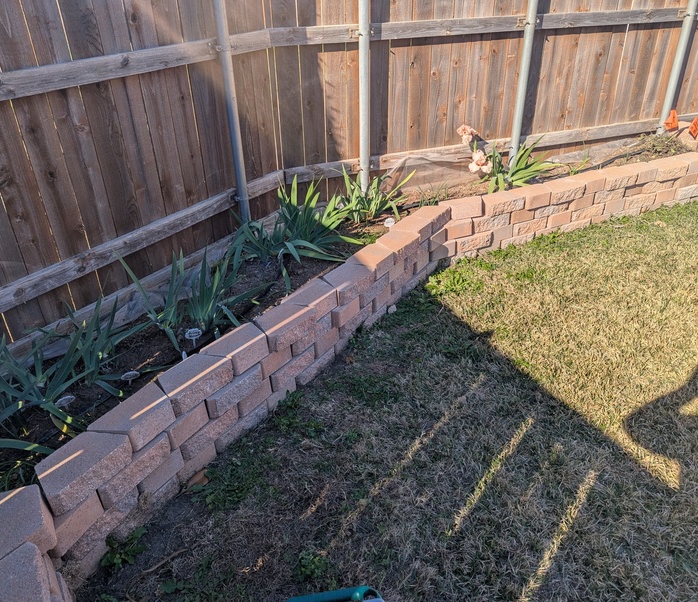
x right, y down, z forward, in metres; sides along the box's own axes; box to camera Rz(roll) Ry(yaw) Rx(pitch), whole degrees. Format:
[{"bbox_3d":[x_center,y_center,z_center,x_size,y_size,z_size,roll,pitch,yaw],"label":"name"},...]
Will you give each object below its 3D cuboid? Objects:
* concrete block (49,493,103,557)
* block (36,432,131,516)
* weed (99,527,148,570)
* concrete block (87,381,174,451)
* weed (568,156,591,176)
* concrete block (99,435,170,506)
[{"bbox_3d":[-0.958,0.706,1.852,0.163,0.097,0.285,13,34,24],"label":"concrete block"},{"bbox_3d":[-0.917,0.568,1.895,0.165,0.097,0.298,16,35,27],"label":"block"},{"bbox_3d":[-0.760,0.819,1.843,0.150,0.070,0.115,-2,30,0],"label":"weed"},{"bbox_3d":[-0.776,0.439,2.027,0.152,0.101,0.297,16,34,27],"label":"concrete block"},{"bbox_3d":[1.777,-1.037,4.280,0.150,0.120,0.120,-1,30,0],"label":"weed"},{"bbox_3d":[-0.775,0.567,1.937,0.150,0.096,0.288,15,34,27],"label":"concrete block"}]

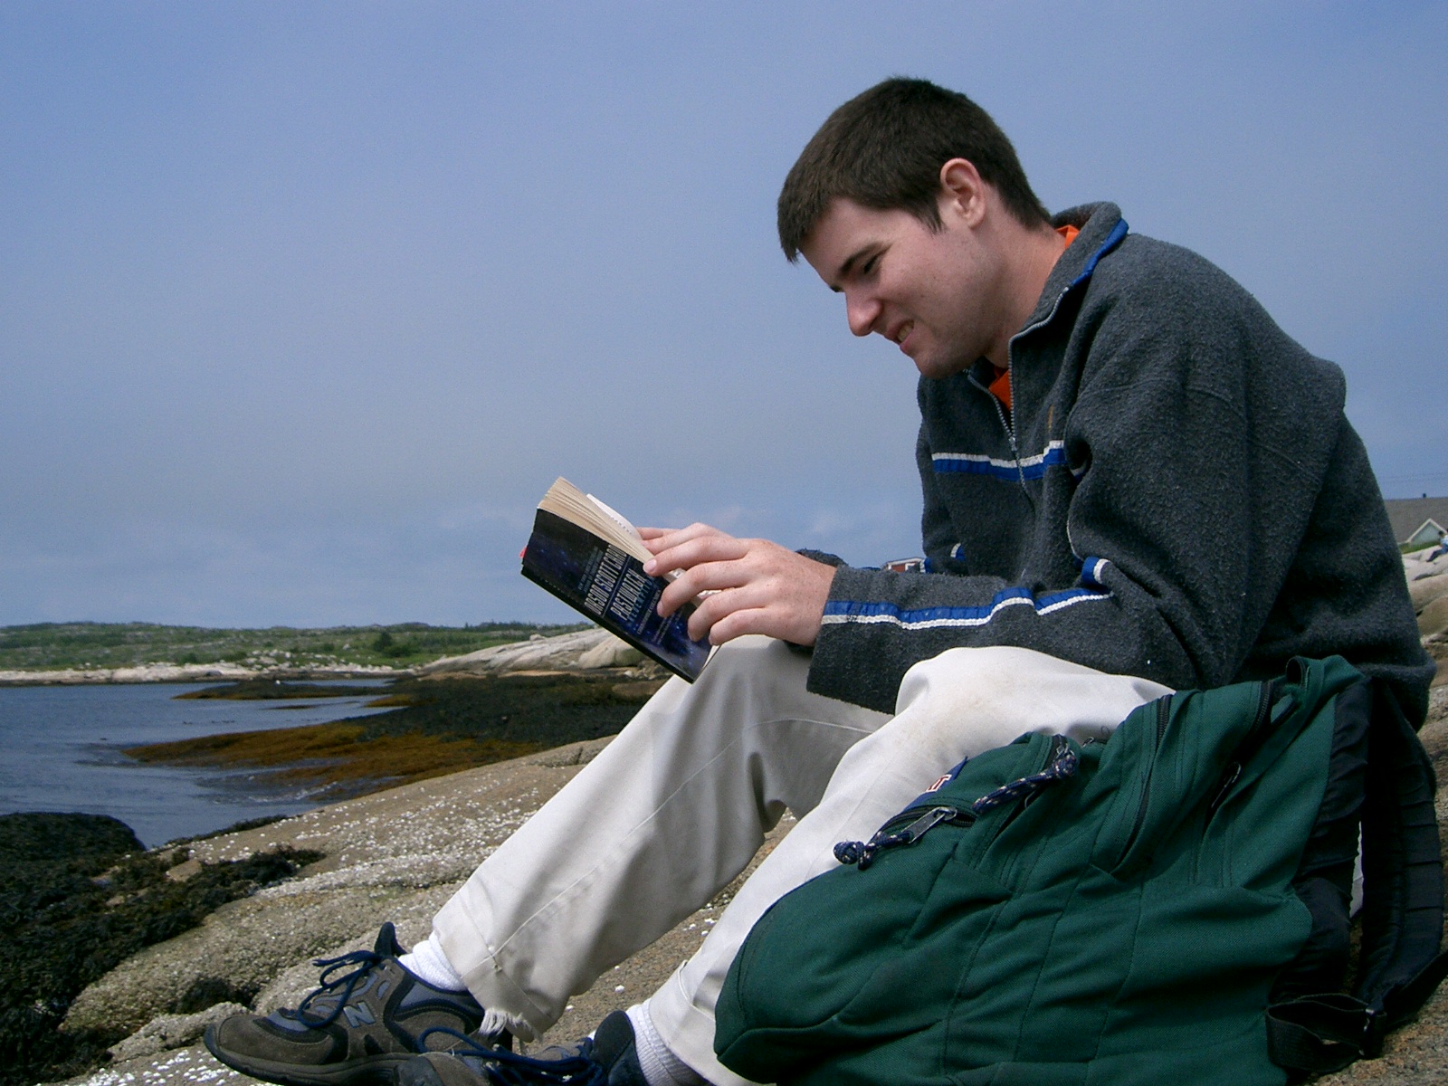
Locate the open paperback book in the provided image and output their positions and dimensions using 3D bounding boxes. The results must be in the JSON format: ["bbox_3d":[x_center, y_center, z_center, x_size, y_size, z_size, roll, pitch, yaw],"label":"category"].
[{"bbox_3d":[-0.076,0.033,1.375,0.174,0.090,0.165,33,1,5],"label":"open paperback book"}]

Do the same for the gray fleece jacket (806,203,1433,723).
[{"bbox_3d":[0.345,-0.060,1.475,0.600,0.510,0.510,1,-4,-20],"label":"gray fleece jacket"}]

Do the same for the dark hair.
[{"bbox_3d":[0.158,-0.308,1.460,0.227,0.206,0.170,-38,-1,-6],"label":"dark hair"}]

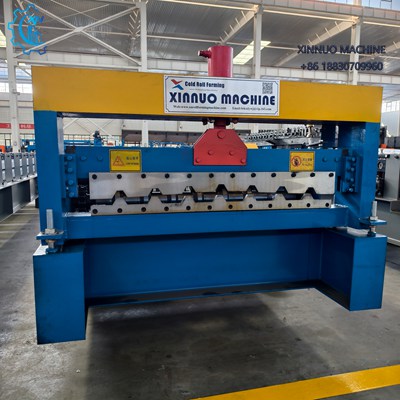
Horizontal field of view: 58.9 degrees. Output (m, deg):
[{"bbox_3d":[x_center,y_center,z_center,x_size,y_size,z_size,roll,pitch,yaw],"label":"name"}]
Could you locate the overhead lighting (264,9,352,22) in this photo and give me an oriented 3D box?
[{"bbox_3d":[6.021,-10.080,19.404,5.510,0.200,0.200,-1,7,-13],"label":"overhead lighting"}]

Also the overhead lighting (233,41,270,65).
[{"bbox_3d":[3.644,-10.786,26.226,1.150,0.150,4.700,-1,4,-13],"label":"overhead lighting"}]

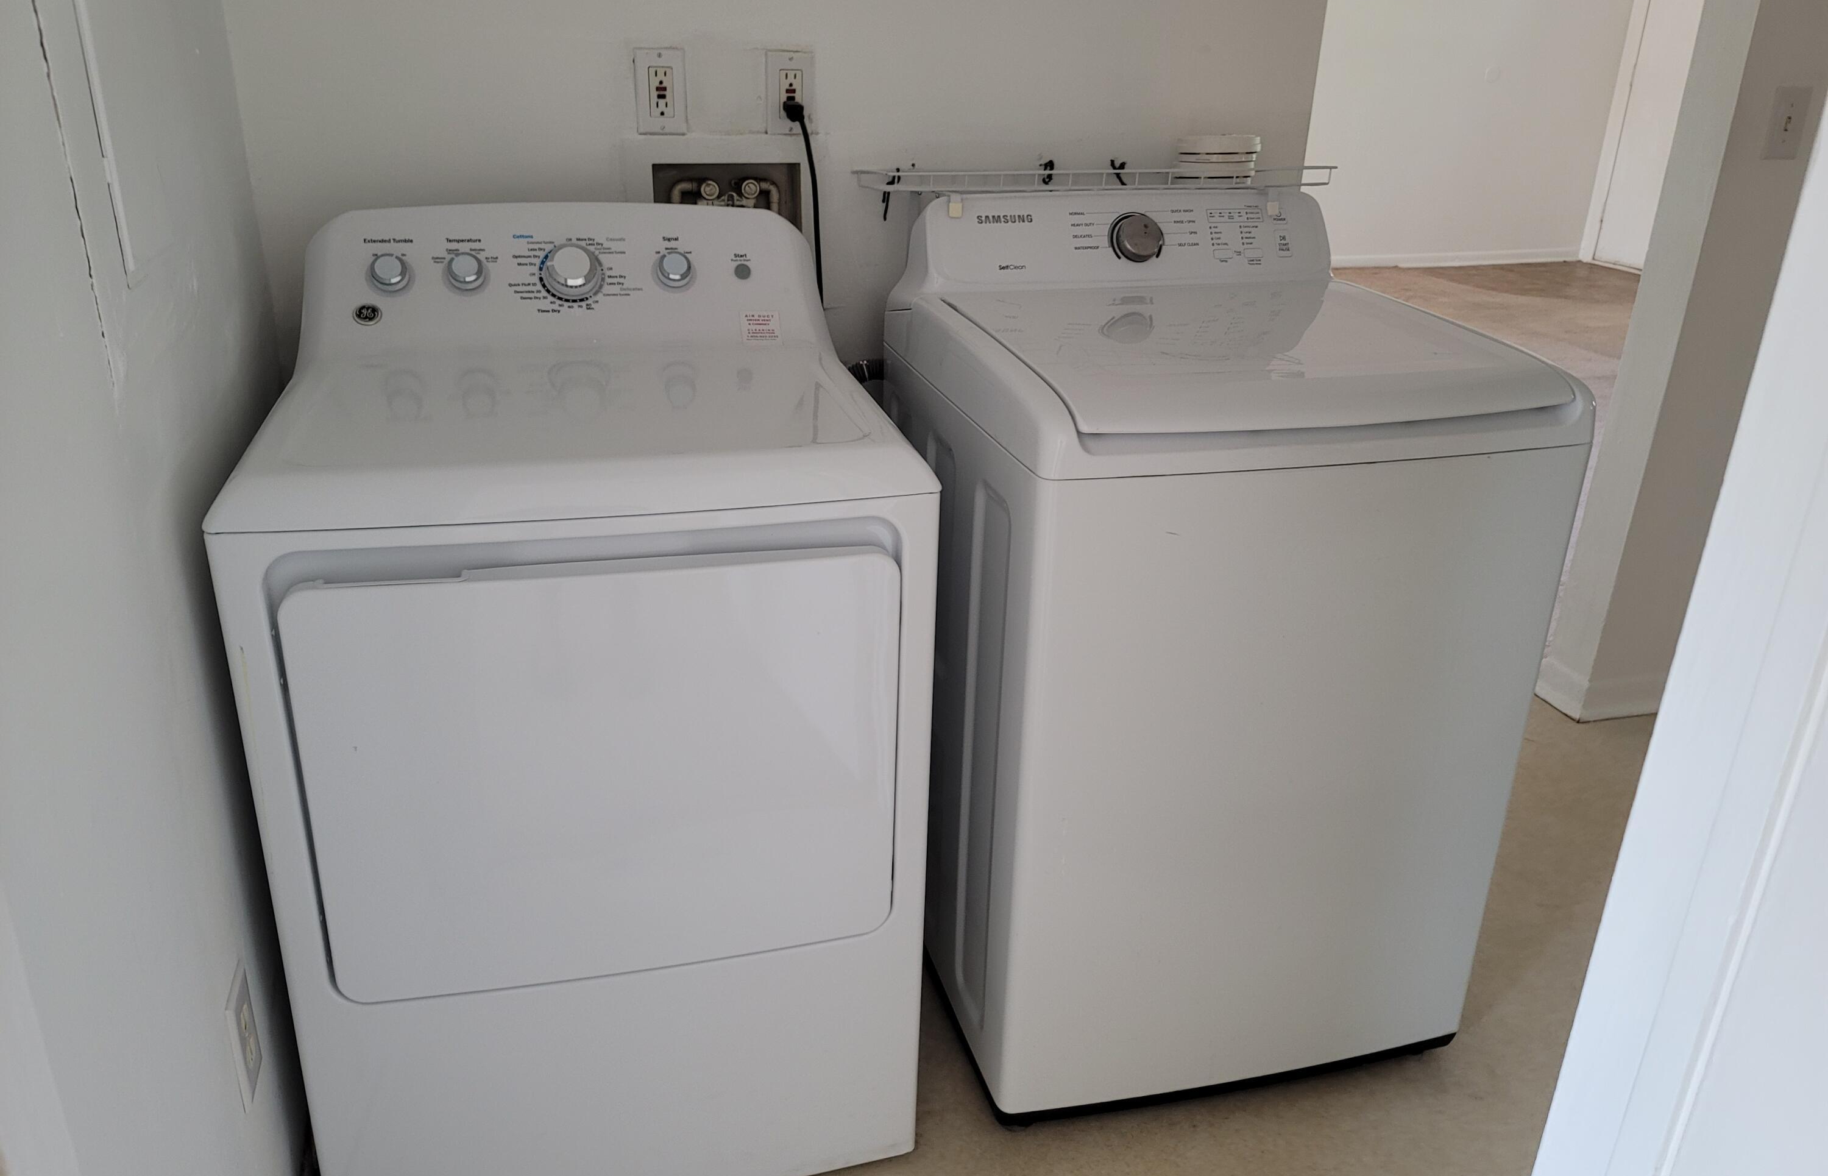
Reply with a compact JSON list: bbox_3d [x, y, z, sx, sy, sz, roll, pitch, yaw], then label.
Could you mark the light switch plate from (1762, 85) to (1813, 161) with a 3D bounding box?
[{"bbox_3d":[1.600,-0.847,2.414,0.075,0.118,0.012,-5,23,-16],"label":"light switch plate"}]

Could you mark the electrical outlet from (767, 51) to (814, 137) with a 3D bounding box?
[{"bbox_3d":[-0.178,-0.723,1.932,0.071,0.115,0.012,-5,23,-16],"label":"electrical outlet"}]

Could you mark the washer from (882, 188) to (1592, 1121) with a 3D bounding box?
[{"bbox_3d":[0.367,0.043,1.907,0.690,1.115,0.725,-4,23,-15],"label":"washer"}]

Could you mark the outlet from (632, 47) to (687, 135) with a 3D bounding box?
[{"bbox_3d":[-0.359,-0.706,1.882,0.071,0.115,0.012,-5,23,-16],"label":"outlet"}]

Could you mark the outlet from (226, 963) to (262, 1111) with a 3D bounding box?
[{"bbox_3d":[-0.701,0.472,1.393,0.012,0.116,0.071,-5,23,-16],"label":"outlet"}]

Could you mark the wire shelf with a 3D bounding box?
[{"bbox_3d":[0.296,-0.626,2.028,0.775,0.038,0.165,-5,23,-16],"label":"wire shelf"}]

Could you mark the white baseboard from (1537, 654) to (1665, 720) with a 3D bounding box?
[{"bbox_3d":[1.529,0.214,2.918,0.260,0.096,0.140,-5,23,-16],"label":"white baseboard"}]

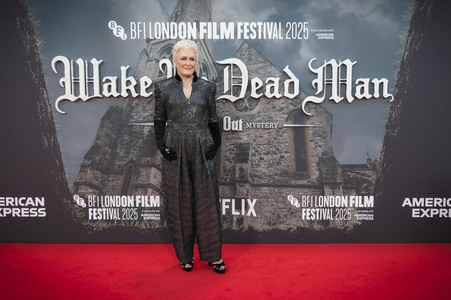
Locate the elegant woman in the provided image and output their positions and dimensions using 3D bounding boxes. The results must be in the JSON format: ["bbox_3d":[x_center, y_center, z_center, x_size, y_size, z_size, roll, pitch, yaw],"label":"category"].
[{"bbox_3d":[-0.272,0.045,2.282,0.520,1.720,0.340,-1,3,-12],"label":"elegant woman"}]

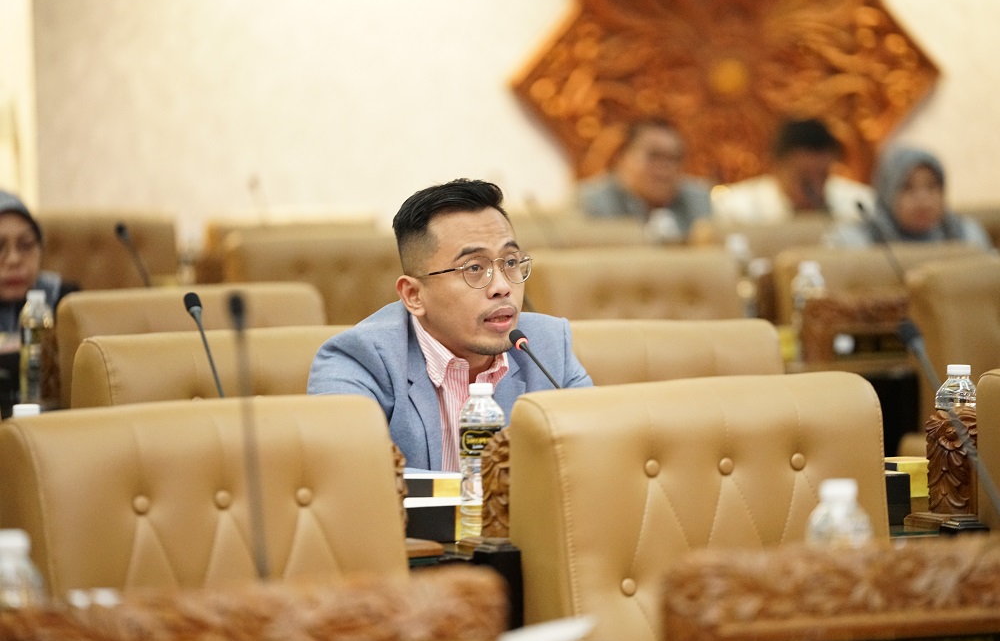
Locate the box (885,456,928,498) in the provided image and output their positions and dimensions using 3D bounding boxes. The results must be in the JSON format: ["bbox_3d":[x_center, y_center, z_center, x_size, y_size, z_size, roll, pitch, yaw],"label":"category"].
[{"bbox_3d":[0.596,0.235,8.339,0.090,0.055,0.110,-3,3,-35],"label":"box"}]

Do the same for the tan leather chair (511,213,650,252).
[{"bbox_3d":[0.273,0.217,14.410,0.580,0.970,0.620,-2,3,-33],"label":"tan leather chair"}]

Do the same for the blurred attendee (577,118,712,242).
[{"bbox_3d":[0.507,0.022,16.070,0.520,1.200,0.750,-1,3,-28],"label":"blurred attendee"}]

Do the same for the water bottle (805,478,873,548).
[{"bbox_3d":[0.355,0.277,5.805,0.063,0.220,0.063,-2,3,-30],"label":"water bottle"}]

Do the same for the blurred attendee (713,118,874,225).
[{"bbox_3d":[0.969,0.009,16.373,0.540,1.190,0.750,-2,3,-30],"label":"blurred attendee"}]

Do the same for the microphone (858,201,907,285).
[{"bbox_3d":[0.836,-0.081,11.800,0.090,0.350,0.240,-2,3,-30],"label":"microphone"}]

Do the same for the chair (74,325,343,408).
[{"bbox_3d":[-0.296,0.544,8.477,0.580,1.050,0.640,-2,3,-29],"label":"chair"}]

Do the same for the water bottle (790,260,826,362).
[{"bbox_3d":[0.649,-0.020,11.650,0.064,0.214,0.064,-2,3,-33],"label":"water bottle"}]

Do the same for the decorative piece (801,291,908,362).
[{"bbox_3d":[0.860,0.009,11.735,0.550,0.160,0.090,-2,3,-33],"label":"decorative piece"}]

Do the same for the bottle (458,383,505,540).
[{"bbox_3d":[-0.025,0.191,7.450,0.064,0.214,0.064,0,3,0],"label":"bottle"}]

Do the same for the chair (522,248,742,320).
[{"bbox_3d":[0.387,0.376,11.674,0.580,1.050,0.640,-2,3,-27],"label":"chair"}]

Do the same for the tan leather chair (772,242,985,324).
[{"bbox_3d":[0.939,0.359,12.277,0.580,1.050,0.640,-2,3,-29],"label":"tan leather chair"}]

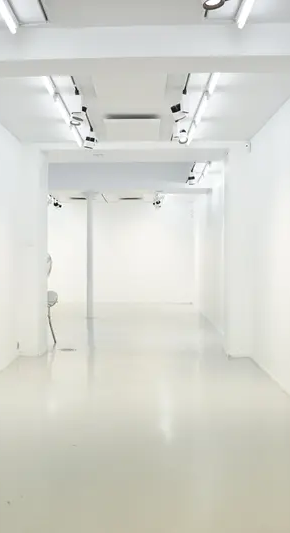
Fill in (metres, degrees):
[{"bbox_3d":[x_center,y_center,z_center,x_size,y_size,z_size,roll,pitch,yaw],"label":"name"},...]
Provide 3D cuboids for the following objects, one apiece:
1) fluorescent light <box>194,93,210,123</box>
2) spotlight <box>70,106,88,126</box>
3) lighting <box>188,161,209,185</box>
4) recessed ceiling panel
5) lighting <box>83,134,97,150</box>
[{"bbox_3d":[0.509,-1.386,5.950,0.080,0.080,1.240,0,1,-1],"label":"fluorescent light"},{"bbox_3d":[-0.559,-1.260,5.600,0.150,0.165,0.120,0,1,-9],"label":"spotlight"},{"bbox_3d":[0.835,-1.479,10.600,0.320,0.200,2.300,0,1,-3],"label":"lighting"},{"bbox_3d":[-0.119,-1.413,6.900,0.580,0.070,0.700,0,1,0],"label":"recessed ceiling panel"},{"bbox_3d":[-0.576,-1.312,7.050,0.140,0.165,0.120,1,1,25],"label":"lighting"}]

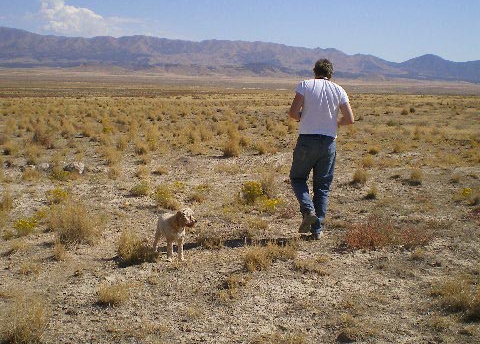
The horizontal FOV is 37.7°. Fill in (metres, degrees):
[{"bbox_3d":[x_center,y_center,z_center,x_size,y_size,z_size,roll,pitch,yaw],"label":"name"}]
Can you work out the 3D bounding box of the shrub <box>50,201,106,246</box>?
[{"bbox_3d":[-1.587,0.472,6.824,0.530,0.380,0.477,-1,7,-13],"label":"shrub"}]

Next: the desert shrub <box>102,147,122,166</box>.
[{"bbox_3d":[-2.402,-0.321,13.236,0.371,0.314,0.334,-1,7,-10],"label":"desert shrub"}]

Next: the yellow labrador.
[{"bbox_3d":[-0.596,0.517,6.122,0.220,0.450,0.500,-3,9,-30],"label":"yellow labrador"}]

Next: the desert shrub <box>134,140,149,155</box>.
[{"bbox_3d":[-2.036,-0.518,14.529,0.284,0.251,0.254,1,7,-8],"label":"desert shrub"}]

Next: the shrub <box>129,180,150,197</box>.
[{"bbox_3d":[-1.372,0.216,9.594,0.298,0.194,0.268,0,7,-8],"label":"shrub"}]

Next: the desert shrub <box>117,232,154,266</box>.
[{"bbox_3d":[-0.878,0.625,5.911,0.314,0.274,0.278,1,7,-8],"label":"desert shrub"}]

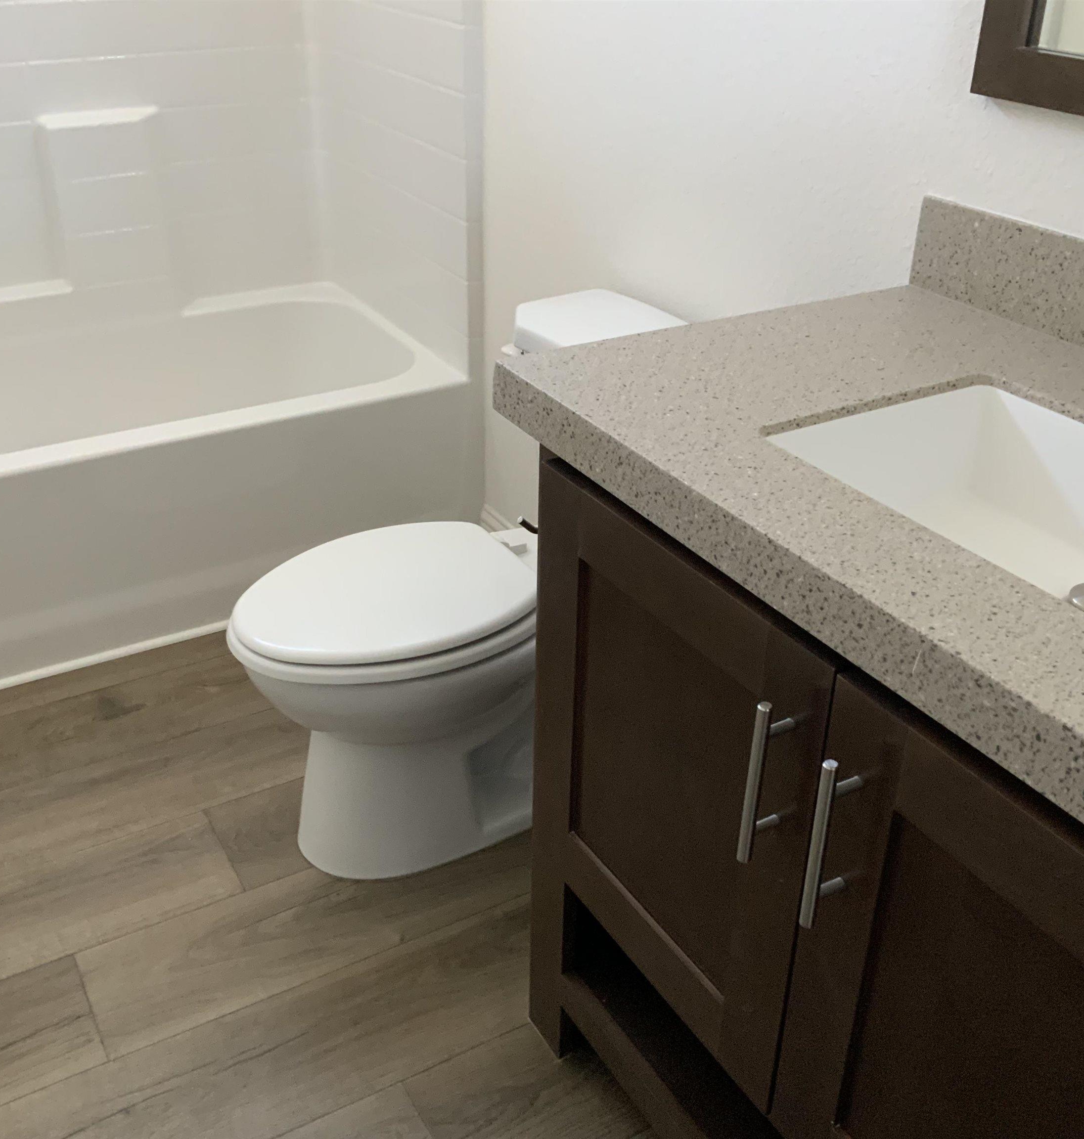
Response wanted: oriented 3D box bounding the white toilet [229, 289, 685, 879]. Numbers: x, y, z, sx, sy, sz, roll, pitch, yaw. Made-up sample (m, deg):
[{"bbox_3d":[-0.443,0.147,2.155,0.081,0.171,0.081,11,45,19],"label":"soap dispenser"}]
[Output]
[{"bbox_3d":[-0.105,0.049,1.867,0.715,0.720,0.460,-15,33,-27],"label":"white toilet"}]

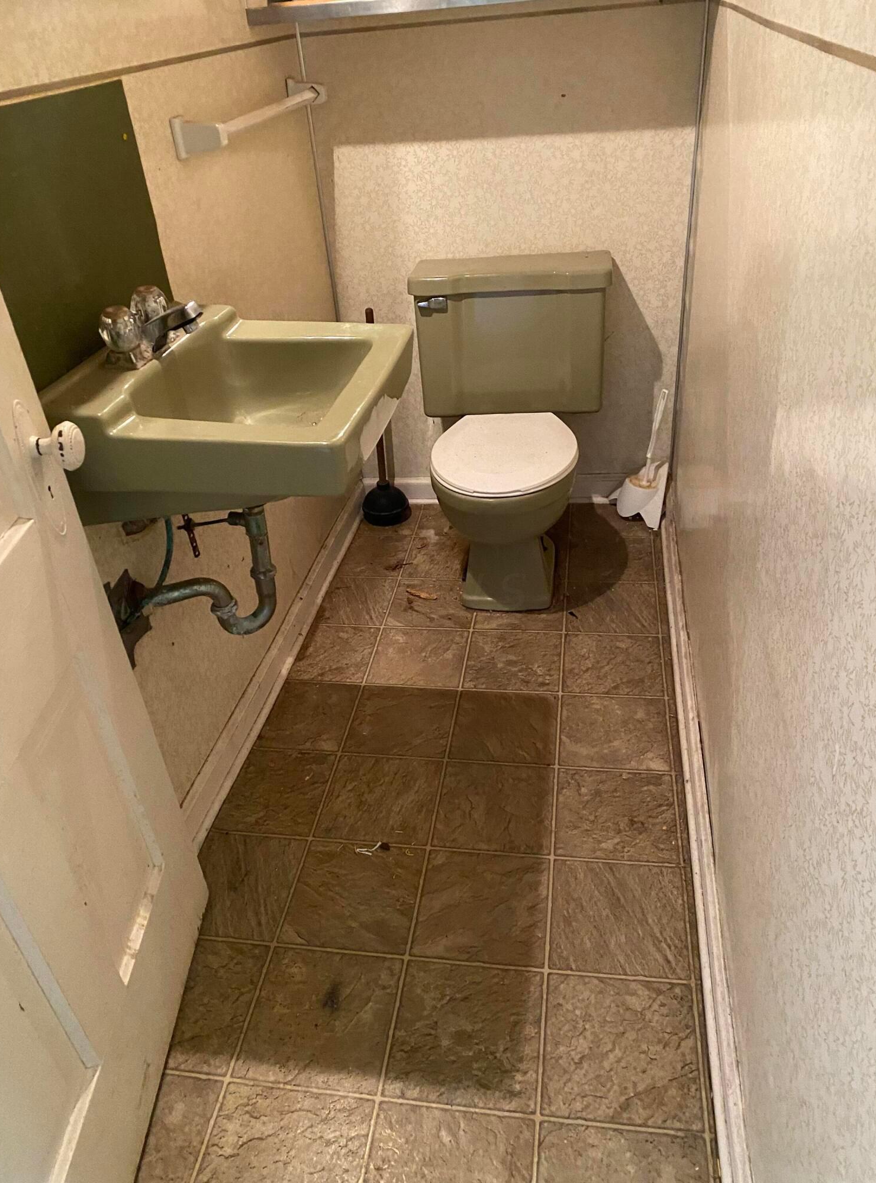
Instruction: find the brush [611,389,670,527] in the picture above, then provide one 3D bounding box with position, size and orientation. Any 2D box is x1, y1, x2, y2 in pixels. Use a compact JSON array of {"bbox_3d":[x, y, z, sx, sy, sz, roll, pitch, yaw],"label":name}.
[{"bbox_3d":[0.576,-0.380,2.546,0.139,0.384,0.148,7,35,18],"label":"brush"}]

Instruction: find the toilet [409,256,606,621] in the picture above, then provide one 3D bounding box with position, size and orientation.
[{"bbox_3d":[0.180,-0.389,2.282,0.508,0.748,0.712,0,34,8],"label":"toilet"}]

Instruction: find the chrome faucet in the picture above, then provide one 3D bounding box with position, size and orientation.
[{"bbox_3d":[-0.436,-0.414,1.387,0.143,0.086,0.159,1,34,10],"label":"chrome faucet"}]

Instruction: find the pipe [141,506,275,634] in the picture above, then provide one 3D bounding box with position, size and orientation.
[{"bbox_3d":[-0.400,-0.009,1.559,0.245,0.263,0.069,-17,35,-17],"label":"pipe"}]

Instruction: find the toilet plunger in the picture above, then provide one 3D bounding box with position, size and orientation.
[{"bbox_3d":[-0.178,-0.508,2.618,0.148,0.628,0.152,1,34,10],"label":"toilet plunger"}]

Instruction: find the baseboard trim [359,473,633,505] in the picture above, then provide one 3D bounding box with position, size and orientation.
[{"bbox_3d":[0.213,-0.318,2.766,0.912,0.092,0.023,1,34,10],"label":"baseboard trim"}]

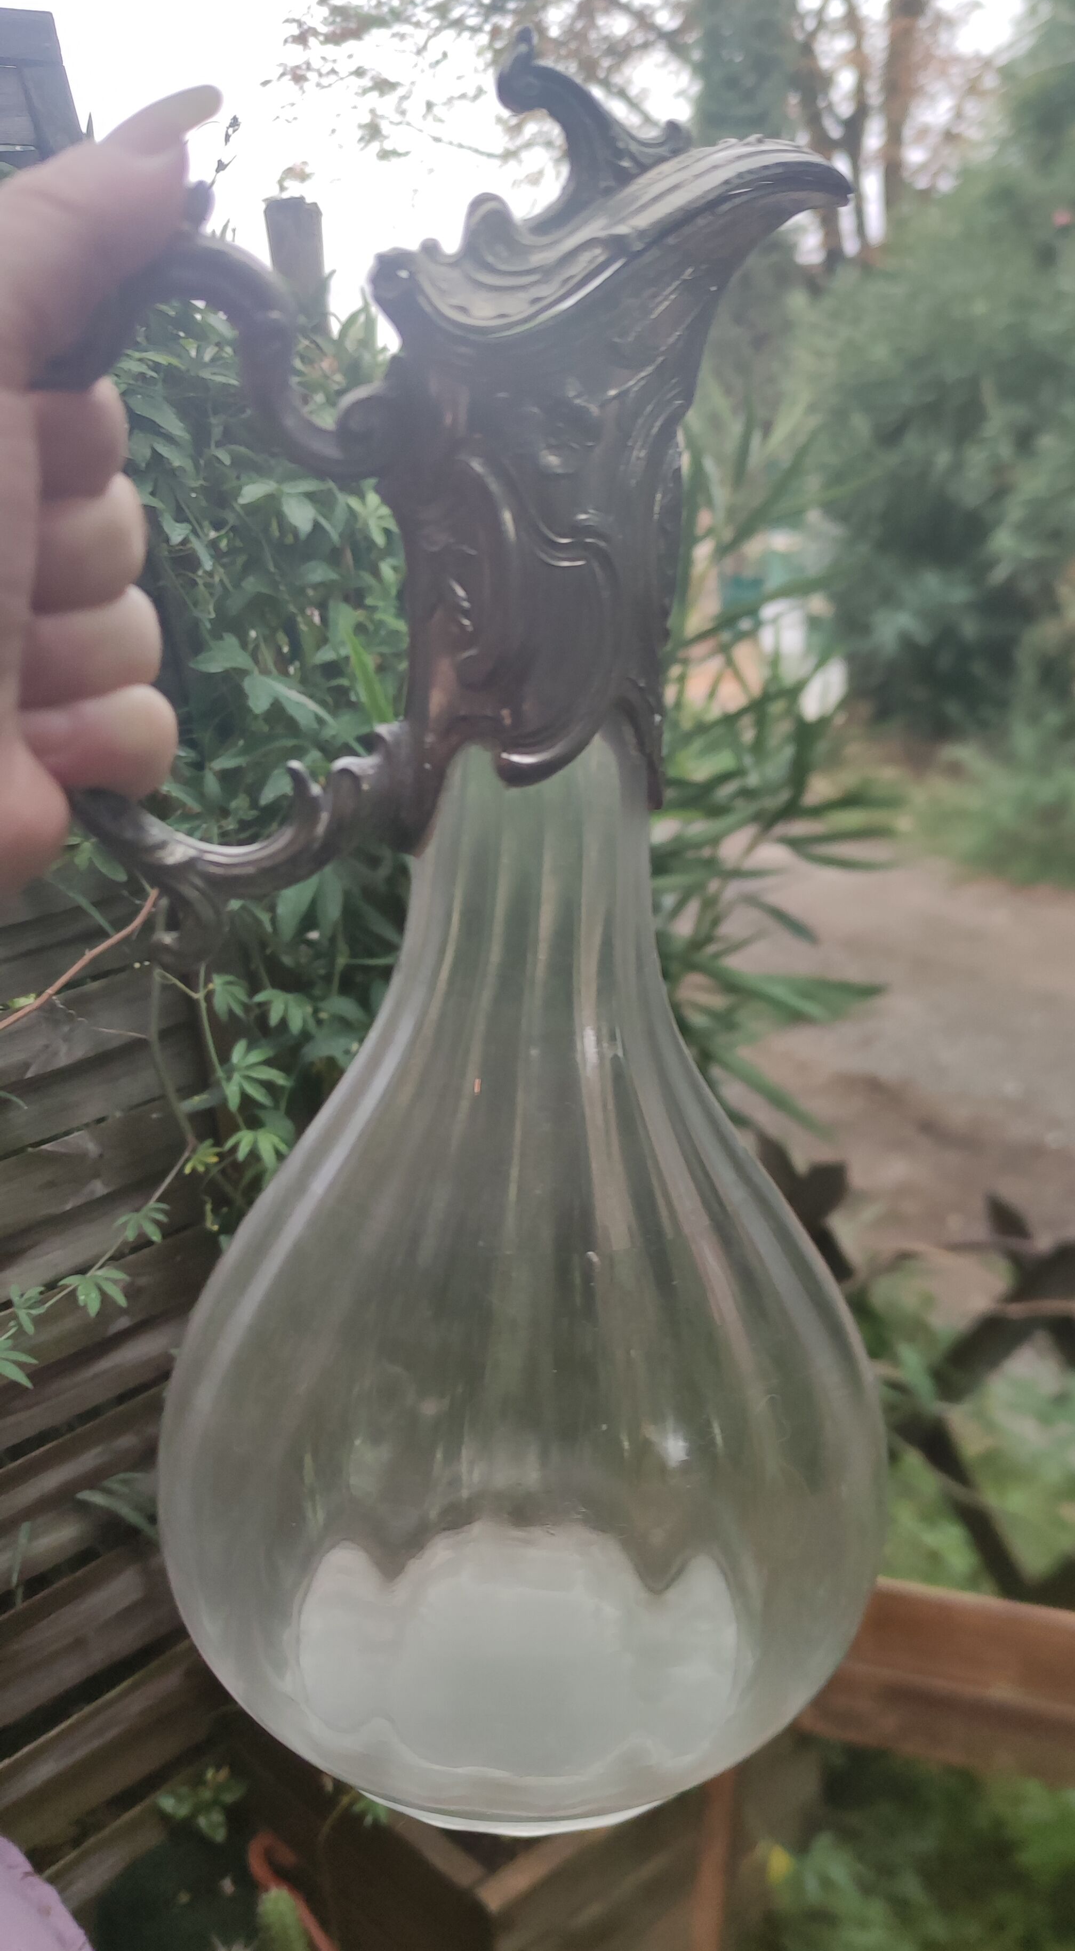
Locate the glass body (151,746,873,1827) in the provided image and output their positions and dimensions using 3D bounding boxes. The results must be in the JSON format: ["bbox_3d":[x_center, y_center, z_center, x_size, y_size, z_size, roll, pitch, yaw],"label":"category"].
[{"bbox_3d":[-0.002,0.047,0.275,0.132,0.182,0.132,1,13,0],"label":"glass body"}]

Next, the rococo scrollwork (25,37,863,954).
[{"bbox_3d":[-0.017,-0.077,0.255,0.135,0.152,0.051,1,8,0],"label":"rococo scrollwork"}]

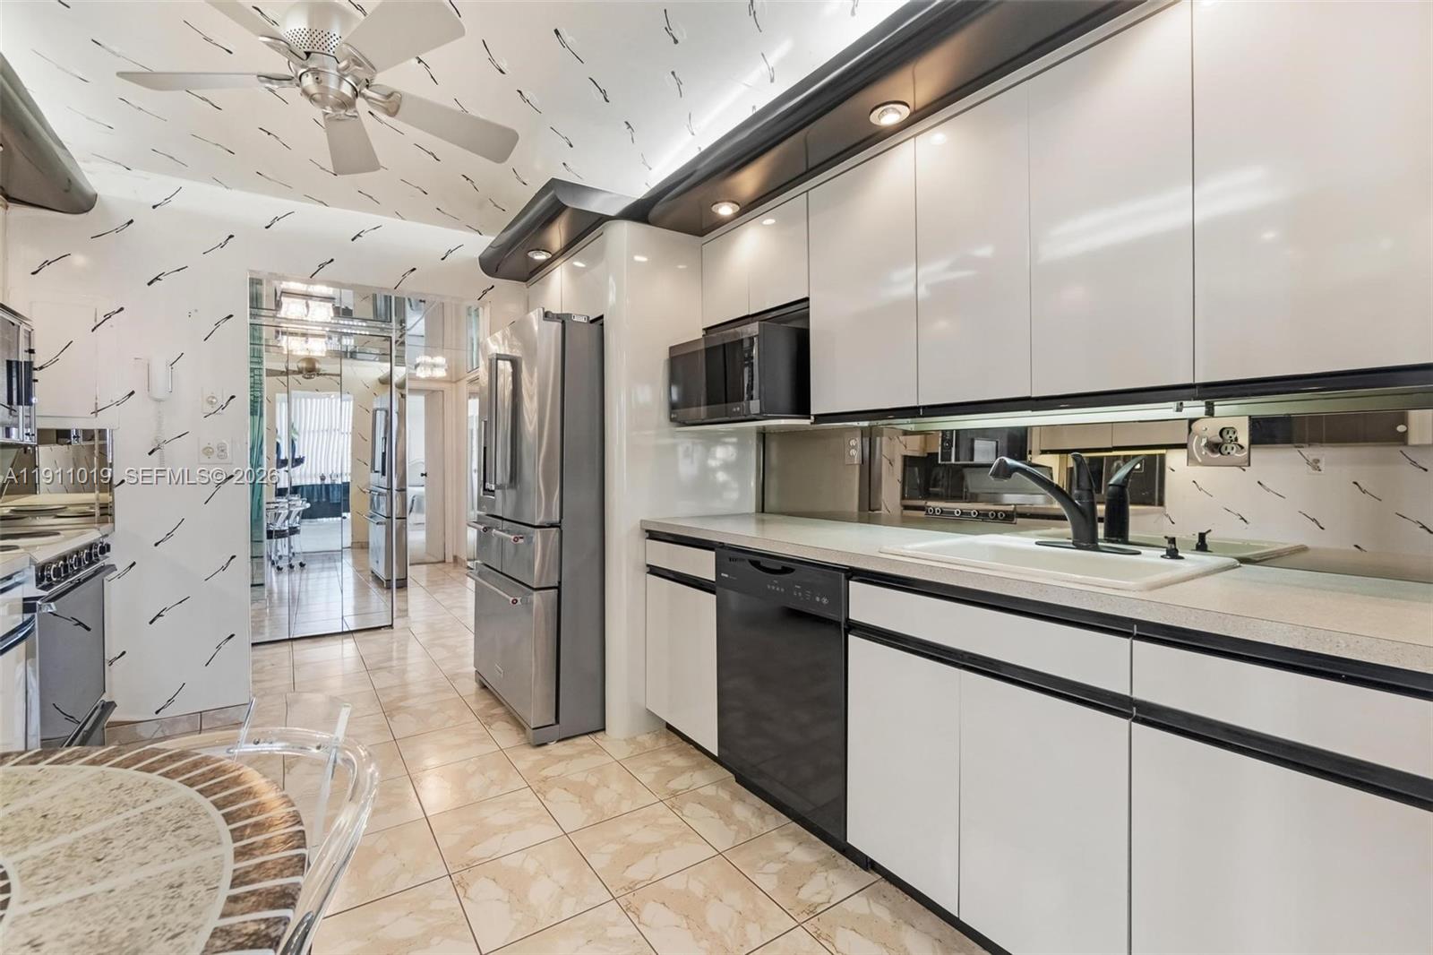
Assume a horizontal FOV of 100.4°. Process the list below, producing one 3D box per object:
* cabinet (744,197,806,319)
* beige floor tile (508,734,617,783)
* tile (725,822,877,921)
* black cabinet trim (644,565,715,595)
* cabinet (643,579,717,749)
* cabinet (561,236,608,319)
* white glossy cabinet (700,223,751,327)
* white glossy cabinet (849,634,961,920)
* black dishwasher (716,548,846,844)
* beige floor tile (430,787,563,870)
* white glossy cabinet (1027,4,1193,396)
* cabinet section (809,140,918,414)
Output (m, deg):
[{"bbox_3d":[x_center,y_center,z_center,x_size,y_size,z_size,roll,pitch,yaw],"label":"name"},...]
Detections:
[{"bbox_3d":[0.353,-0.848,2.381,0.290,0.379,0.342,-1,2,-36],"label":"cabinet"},{"bbox_3d":[-0.627,1.112,2.372,0.337,0.012,0.337,-1,2,-36],"label":"beige floor tile"},{"bbox_3d":[0.235,1.127,1.722,0.337,0.012,0.337,-1,2,-36],"label":"tile"},{"bbox_3d":[-0.133,0.388,2.327,0.035,0.044,0.498,-2,2,-36],"label":"black cabinet trim"},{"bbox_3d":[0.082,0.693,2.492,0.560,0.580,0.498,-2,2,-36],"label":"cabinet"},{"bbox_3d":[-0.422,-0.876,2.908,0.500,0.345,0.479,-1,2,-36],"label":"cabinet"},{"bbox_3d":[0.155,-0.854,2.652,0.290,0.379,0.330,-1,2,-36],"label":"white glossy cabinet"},{"bbox_3d":[0.686,0.714,1.665,0.560,0.580,0.329,-2,2,-36],"label":"white glossy cabinet"},{"bbox_3d":[0.419,0.621,2.052,0.590,0.745,0.606,-2,2,-36],"label":"black dishwasher"},{"bbox_3d":[-0.711,1.123,1.916,0.337,0.012,0.337,-1,2,-36],"label":"beige floor tile"},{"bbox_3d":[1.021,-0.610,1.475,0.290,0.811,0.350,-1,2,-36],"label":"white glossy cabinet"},{"bbox_3d":[0.600,-0.627,2.074,0.320,0.803,0.458,-1,2,-36],"label":"cabinet section"}]

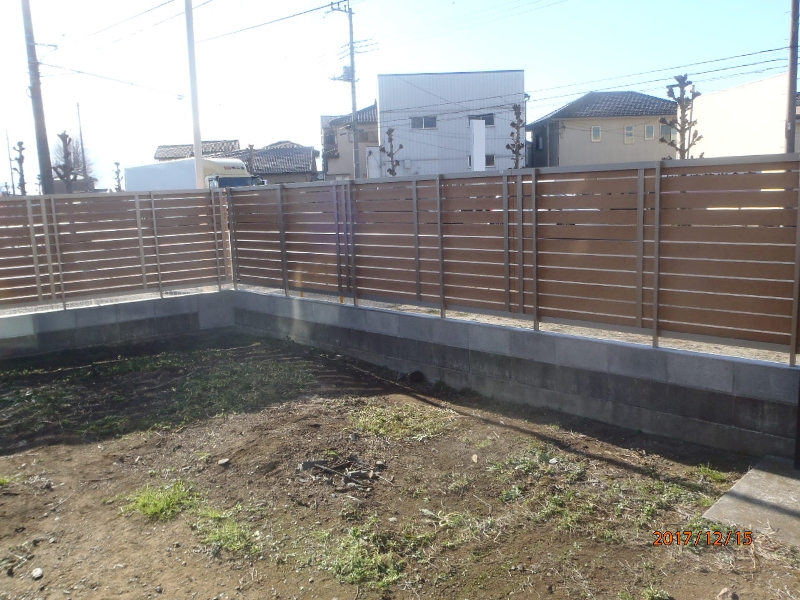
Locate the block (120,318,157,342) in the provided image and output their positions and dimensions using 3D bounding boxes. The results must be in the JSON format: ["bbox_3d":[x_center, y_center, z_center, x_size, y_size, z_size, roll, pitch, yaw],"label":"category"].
[{"bbox_3d":[-2.908,0.316,7.154,0.395,0.195,0.120,-8,11,-34],"label":"block"}]

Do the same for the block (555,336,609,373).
[{"bbox_3d":[1.320,0.379,4.603,0.395,0.195,0.120,7,13,43],"label":"block"}]

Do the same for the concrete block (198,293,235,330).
[{"bbox_3d":[-2.168,0.117,7.587,0.420,0.390,0.120,-8,11,-29],"label":"concrete block"}]

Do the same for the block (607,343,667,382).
[{"bbox_3d":[1.607,0.413,4.318,0.390,0.190,0.120,7,13,44],"label":"block"}]

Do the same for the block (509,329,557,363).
[{"bbox_3d":[1.031,0.344,4.876,0.395,0.195,0.120,7,13,43],"label":"block"}]

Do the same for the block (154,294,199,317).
[{"bbox_3d":[-2.571,0.065,7.353,0.395,0.195,0.120,-8,11,-34],"label":"block"}]

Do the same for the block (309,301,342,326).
[{"bbox_3d":[-0.698,0.139,6.521,0.390,0.190,0.120,7,13,44],"label":"block"}]

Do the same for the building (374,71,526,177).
[{"bbox_3d":[3.252,-10.897,45.866,9.400,8.616,7.500,-3,9,-3],"label":"building"}]

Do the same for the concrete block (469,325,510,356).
[{"bbox_3d":[0.741,0.310,5.150,0.395,0.195,0.120,7,13,43],"label":"concrete block"}]

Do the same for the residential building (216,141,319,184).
[{"bbox_3d":[-11.455,-10.567,55.943,8.800,5.900,8.000,-2,10,0],"label":"residential building"}]

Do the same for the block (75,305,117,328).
[{"bbox_3d":[-3.245,0.164,6.899,0.395,0.195,0.120,-8,11,-34],"label":"block"}]

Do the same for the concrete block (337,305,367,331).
[{"bbox_3d":[-0.410,0.173,6.246,0.390,0.190,0.120,7,13,44],"label":"concrete block"}]

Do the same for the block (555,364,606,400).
[{"bbox_3d":[1.327,0.576,4.627,0.390,0.190,0.120,7,13,44],"label":"block"}]

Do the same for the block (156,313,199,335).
[{"bbox_3d":[-2.564,0.265,7.386,0.395,0.195,0.120,-8,11,-34],"label":"block"}]

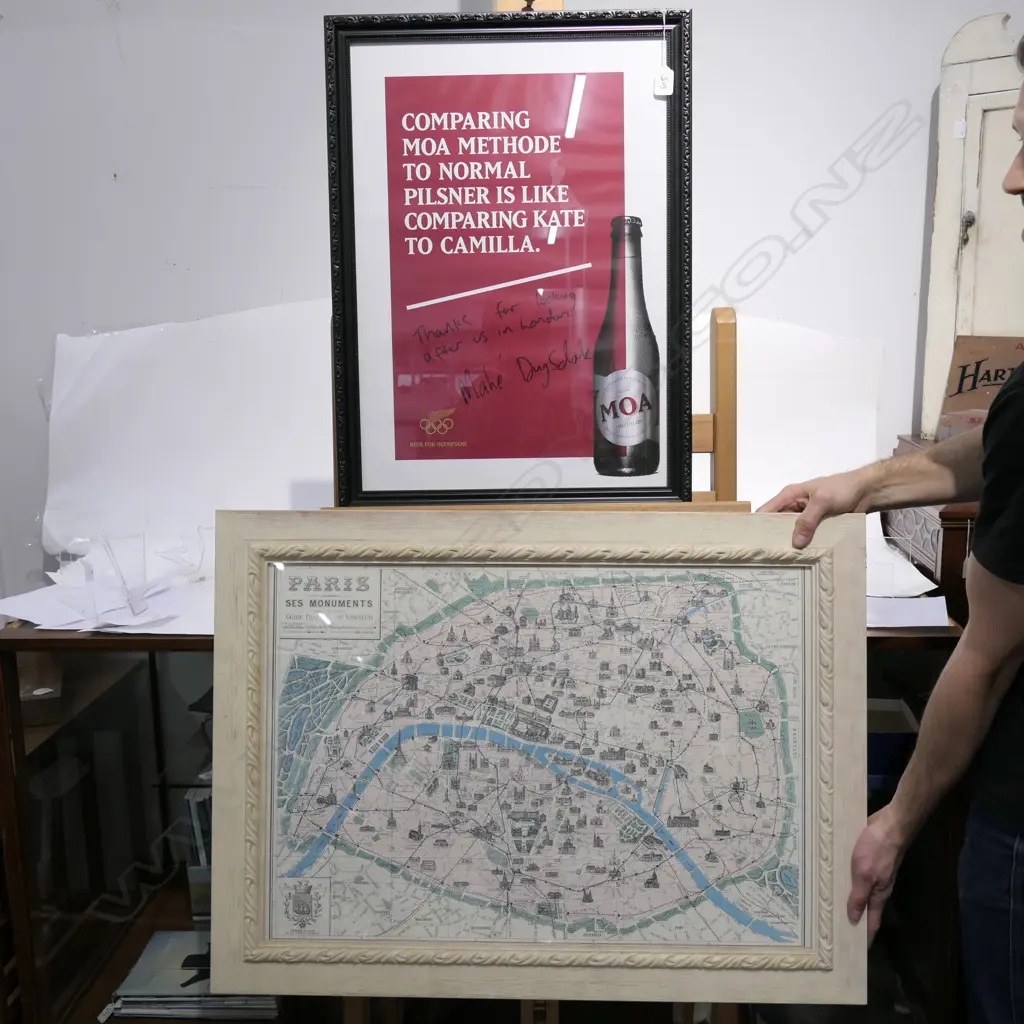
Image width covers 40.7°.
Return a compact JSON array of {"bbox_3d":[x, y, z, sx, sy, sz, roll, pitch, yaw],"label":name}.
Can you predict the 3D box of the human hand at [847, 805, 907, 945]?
[{"bbox_3d":[0.458,0.462,1.750,0.080,0.180,0.100,13,9,14],"label":"human hand"}]

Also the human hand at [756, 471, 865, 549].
[{"bbox_3d":[0.370,-0.003,1.760,0.170,0.085,0.100,-21,11,6],"label":"human hand"}]

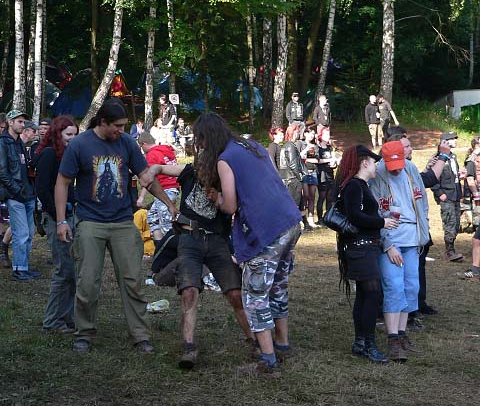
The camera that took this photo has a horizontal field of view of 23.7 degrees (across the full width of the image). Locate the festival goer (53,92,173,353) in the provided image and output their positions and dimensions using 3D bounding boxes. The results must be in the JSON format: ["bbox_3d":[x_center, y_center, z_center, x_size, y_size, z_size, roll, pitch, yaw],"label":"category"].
[{"bbox_3d":[-0.867,0.157,8.050,0.850,1.770,0.420,-1,3,-12],"label":"festival goer"}]

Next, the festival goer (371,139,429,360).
[{"bbox_3d":[1.232,0.365,8.800,0.550,1.689,0.420,0,3,-5],"label":"festival goer"}]

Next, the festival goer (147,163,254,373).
[{"bbox_3d":[-0.250,0.373,7.850,0.750,1.507,0.550,0,3,3],"label":"festival goer"}]

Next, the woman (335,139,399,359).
[{"bbox_3d":[0.964,0.373,8.600,0.500,1.610,0.470,1,3,21],"label":"woman"}]

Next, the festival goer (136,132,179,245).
[{"bbox_3d":[-1.020,-0.042,14.000,0.500,1.640,0.550,2,3,37],"label":"festival goer"}]

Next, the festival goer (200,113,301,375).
[{"bbox_3d":[0.077,0.269,7.700,0.600,1.740,0.520,1,3,25],"label":"festival goer"}]

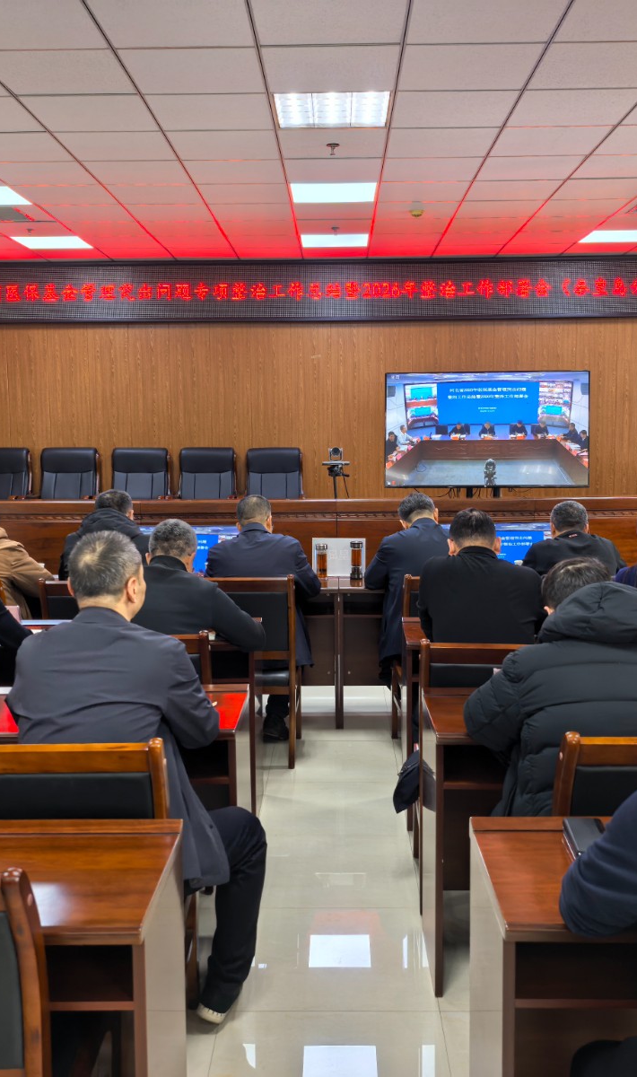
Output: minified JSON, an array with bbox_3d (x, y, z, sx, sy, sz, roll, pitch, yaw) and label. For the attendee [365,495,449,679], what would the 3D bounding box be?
[{"bbox_3d":[0.517,0.414,5.038,0.580,1.280,0.820,0,6,1],"label":"attendee"}]

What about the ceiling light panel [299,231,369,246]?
[{"bbox_3d":[0.143,-2.529,8.470,0.590,0.040,0.590,0,6,1],"label":"ceiling light panel"}]

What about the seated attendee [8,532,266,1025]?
[{"bbox_3d":[-0.469,0.654,2.733,0.620,1.360,0.750,0,7,7],"label":"seated attendee"}]

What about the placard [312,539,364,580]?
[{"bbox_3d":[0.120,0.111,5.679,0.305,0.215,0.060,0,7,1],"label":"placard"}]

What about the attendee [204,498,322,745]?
[{"bbox_3d":[-0.286,0.417,5.055,0.580,1.280,0.820,0,6,1],"label":"attendee"}]

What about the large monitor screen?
[{"bbox_3d":[1.568,-1.008,9.245,1.900,1.080,0.080,0,6,1],"label":"large monitor screen"}]

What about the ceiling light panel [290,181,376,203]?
[{"bbox_3d":[0.102,-2.339,6.716,0.600,0.040,0.600,0,7,1],"label":"ceiling light panel"}]

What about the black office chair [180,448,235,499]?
[{"bbox_3d":[-1.004,-0.236,8.904,0.600,1.120,0.660,0,7,1],"label":"black office chair"}]

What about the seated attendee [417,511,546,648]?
[{"bbox_3d":[0.604,0.542,3.816,0.500,1.320,0.750,0,7,1],"label":"seated attendee"}]

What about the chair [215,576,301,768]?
[{"bbox_3d":[-0.337,0.599,4.788,0.470,0.920,0.570,0,7,1],"label":"chair"}]

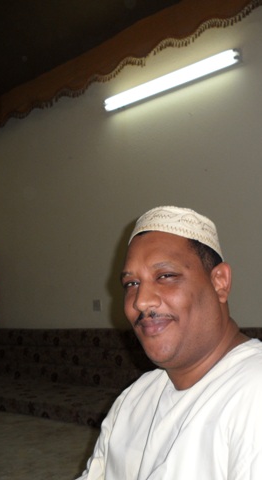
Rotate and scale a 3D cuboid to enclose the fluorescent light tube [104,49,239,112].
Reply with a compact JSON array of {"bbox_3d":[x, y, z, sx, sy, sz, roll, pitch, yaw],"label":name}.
[{"bbox_3d":[0.249,-1.146,3.662,1.210,0.100,0.075,-7,-8,40],"label":"fluorescent light tube"}]

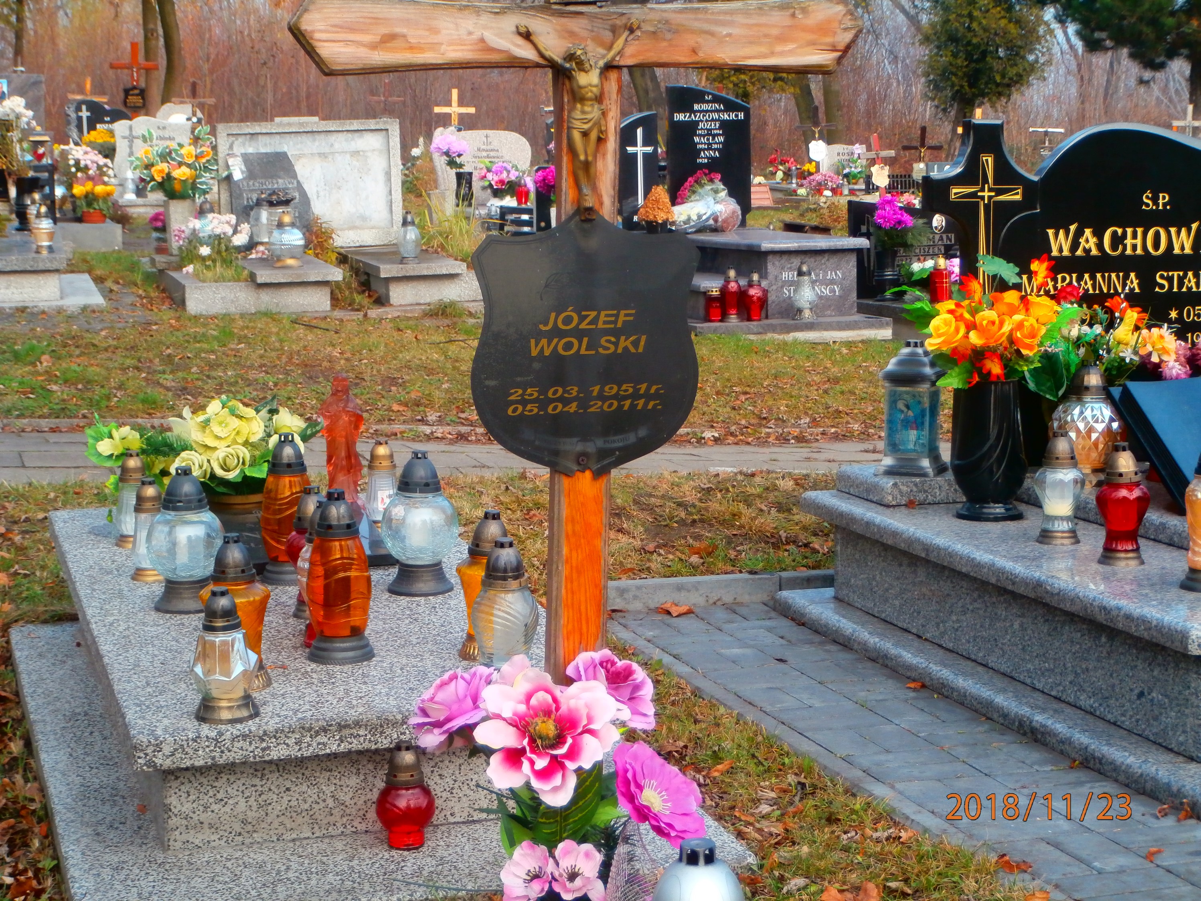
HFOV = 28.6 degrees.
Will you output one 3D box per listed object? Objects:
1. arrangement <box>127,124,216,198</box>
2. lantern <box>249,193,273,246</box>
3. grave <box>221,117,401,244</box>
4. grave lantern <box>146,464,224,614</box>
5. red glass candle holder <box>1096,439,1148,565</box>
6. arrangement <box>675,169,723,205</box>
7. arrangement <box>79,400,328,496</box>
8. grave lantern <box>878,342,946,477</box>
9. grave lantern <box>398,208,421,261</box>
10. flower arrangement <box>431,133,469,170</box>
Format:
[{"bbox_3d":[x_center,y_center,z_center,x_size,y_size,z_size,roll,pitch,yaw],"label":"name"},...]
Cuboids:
[{"bbox_3d":[-2.784,-1.877,15.400,0.570,0.480,0.450,-3,7,-16],"label":"arrangement"},{"bbox_3d":[-1.841,-1.251,12.778,0.125,0.285,0.125,-3,9,-17],"label":"lantern"},{"bbox_3d":[-1.948,-1.794,15.800,1.225,0.850,0.130,-4,7,-17],"label":"grave"},{"bbox_3d":[-0.807,0.166,4.584,0.153,0.278,0.153,-3,9,-17],"label":"grave lantern"},{"bbox_3d":[1.031,0.104,4.656,0.106,0.235,0.106,-1,7,0],"label":"red glass candle holder"},{"bbox_3d":[0.688,-1.816,16.400,0.335,0.280,0.200,-3,7,-16],"label":"arrangement"},{"bbox_3d":[-0.838,-0.011,4.980,0.470,0.175,0.280,-3,9,-17],"label":"arrangement"},{"bbox_3d":[0.767,-0.107,5.796,0.150,0.320,0.150,3,9,19],"label":"grave lantern"},{"bbox_3d":[-0.998,-1.120,12.280,0.120,0.264,0.120,-3,9,-17],"label":"grave lantern"},{"bbox_3d":[-1.094,-2.179,17.200,0.280,0.270,0.260,-3,7,-16],"label":"flower arrangement"}]

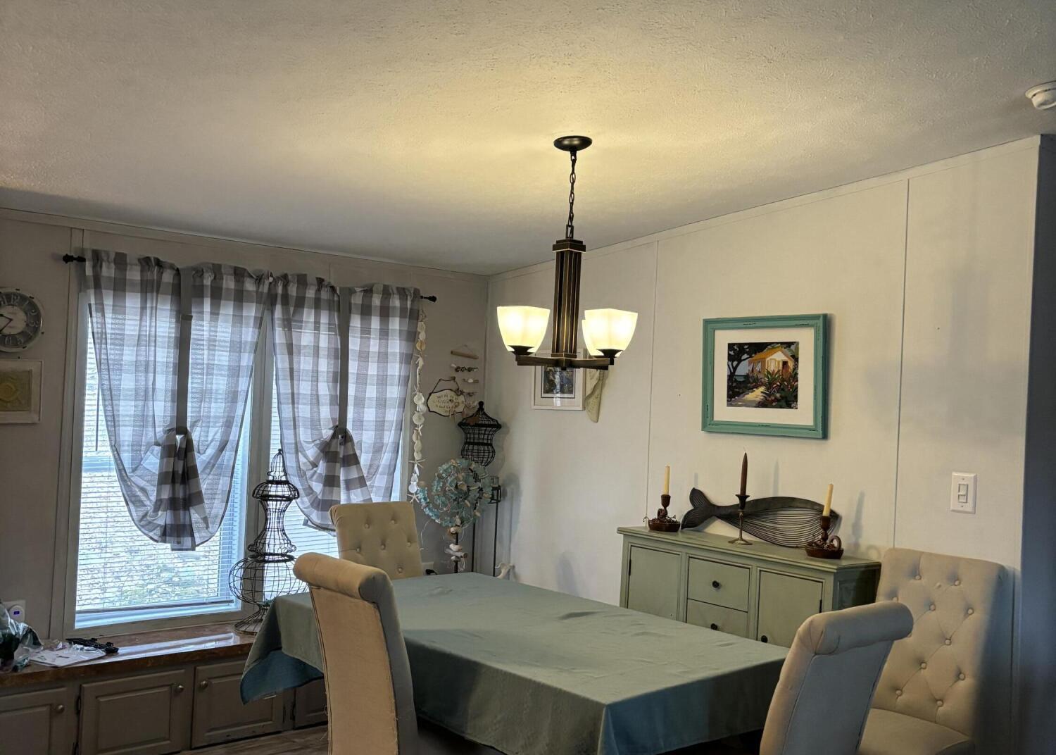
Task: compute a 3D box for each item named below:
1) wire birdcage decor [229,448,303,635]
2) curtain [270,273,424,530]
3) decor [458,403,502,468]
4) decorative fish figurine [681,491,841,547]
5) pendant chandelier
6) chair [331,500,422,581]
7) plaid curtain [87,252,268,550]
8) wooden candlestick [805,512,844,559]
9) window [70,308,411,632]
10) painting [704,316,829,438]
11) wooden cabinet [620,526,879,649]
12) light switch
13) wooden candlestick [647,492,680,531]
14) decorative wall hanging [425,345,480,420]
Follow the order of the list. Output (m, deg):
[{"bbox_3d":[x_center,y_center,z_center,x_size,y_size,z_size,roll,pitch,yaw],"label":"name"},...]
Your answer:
[{"bbox_3d":[-1.148,0.723,4.721,0.352,0.789,0.352,3,-1,-42],"label":"wire birdcage decor"},{"bbox_3d":[-0.887,0.158,5.106,0.795,1.231,0.099,3,-1,-42],"label":"curtain"},{"bbox_3d":[-0.249,0.306,5.482,0.235,0.360,0.220,2,-1,5],"label":"decor"},{"bbox_3d":[0.915,0.560,4.206,0.080,0.200,0.770,3,-1,-40],"label":"decorative fish figurine"},{"bbox_3d":[0.134,-0.399,3.446,0.460,0.740,0.460,3,-1,2],"label":"pendant chandelier"},{"bbox_3d":[-0.466,1.022,4.198,0.445,0.985,0.690,4,-1,-44],"label":"chair"},{"bbox_3d":[-1.511,0.117,4.515,0.800,1.240,0.100,3,-1,-40],"label":"plaid curtain"},{"bbox_3d":[1.139,0.607,4.042,0.141,0.155,0.147,3,-1,-42],"label":"wooden candlestick"},{"bbox_3d":[-1.240,0.406,4.855,1.630,1.370,0.090,3,-1,-40],"label":"window"},{"bbox_3d":[0.980,-0.008,4.412,0.029,0.484,0.620,3,-1,-42],"label":"painting"},{"bbox_3d":[0.841,1.139,4.262,0.307,0.929,1.073,3,-1,-42],"label":"wooden cabinet"},{"bbox_3d":[1.490,0.398,3.625,0.015,0.134,0.088,3,-1,-40],"label":"light switch"},{"bbox_3d":[0.604,0.594,4.664,0.141,0.152,0.144,3,-1,-42],"label":"wooden candlestick"},{"bbox_3d":[-0.397,0.030,5.630,0.361,0.399,0.045,3,-1,-42],"label":"decorative wall hanging"}]

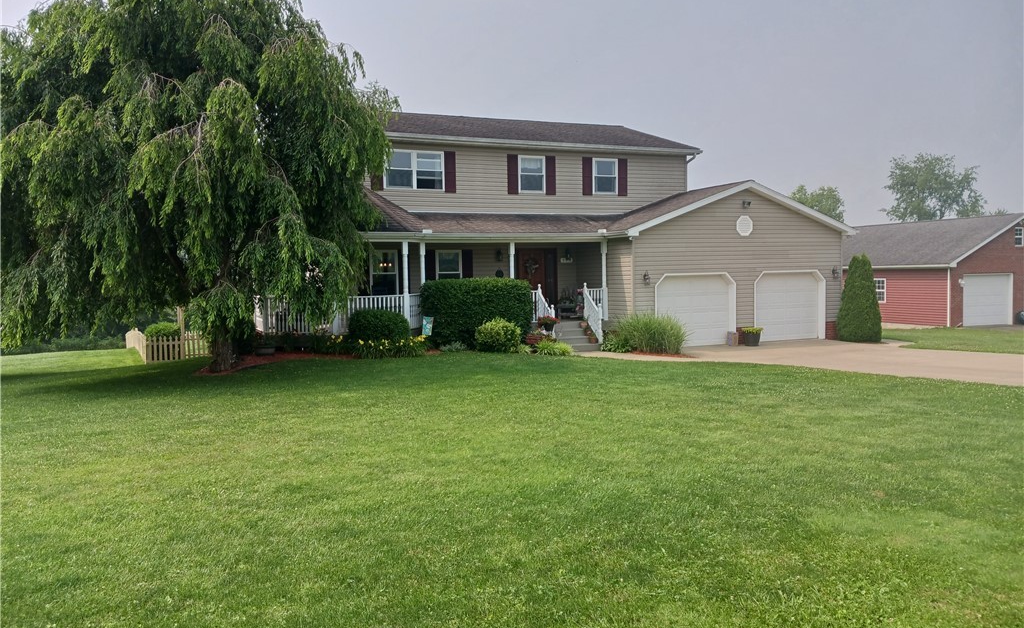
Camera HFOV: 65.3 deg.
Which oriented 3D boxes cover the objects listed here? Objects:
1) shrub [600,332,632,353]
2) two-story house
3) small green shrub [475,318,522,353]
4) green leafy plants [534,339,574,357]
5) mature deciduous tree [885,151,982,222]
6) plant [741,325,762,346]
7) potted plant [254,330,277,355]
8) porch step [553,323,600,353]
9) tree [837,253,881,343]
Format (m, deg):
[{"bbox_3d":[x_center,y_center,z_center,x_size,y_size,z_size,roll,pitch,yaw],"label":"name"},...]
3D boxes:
[{"bbox_3d":[2.960,0.807,22.622,0.920,0.580,0.800,-3,4,-25],"label":"shrub"},{"bbox_3d":[0.280,-2.985,27.328,18.250,7.810,12.100,-3,4,-25],"label":"two-story house"},{"bbox_3d":[-0.355,0.566,21.026,1.250,0.880,1.150,-1,3,0],"label":"small green shrub"},{"bbox_3d":[1.133,0.893,21.287,1.050,0.480,0.800,-3,4,-25],"label":"green leafy plants"},{"bbox_3d":[37.068,-7.923,70.347,9.000,12.485,9.000,-3,4,-25],"label":"mature deciduous tree"},{"bbox_3d":[7.185,0.675,23.960,0.640,0.590,0.620,-3,4,-25],"label":"plant"},{"bbox_3d":[-5.875,0.703,19.037,0.530,0.620,0.530,-3,4,-25],"label":"potted plant"},{"bbox_3d":[1.709,0.663,22.722,1.500,0.820,1.000,-3,4,-25],"label":"porch step"},{"bbox_3d":[11.089,-0.495,25.486,1.450,2.800,1.450,-3,4,-25],"label":"tree"}]

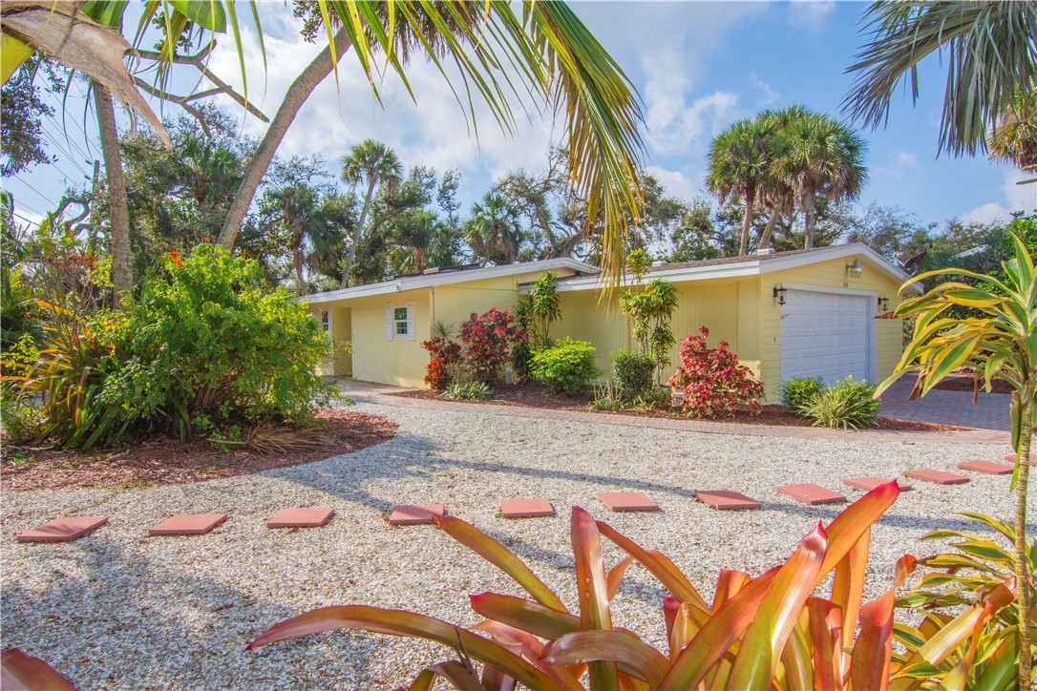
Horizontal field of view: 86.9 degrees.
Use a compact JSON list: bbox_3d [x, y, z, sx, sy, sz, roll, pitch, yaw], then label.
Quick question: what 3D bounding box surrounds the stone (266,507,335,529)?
[{"bbox_3d":[-1.751,1.401,4.432,0.400,0.045,0.400,0,2,-5],"label":"stone"}]

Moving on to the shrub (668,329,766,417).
[{"bbox_3d":[3.442,0.425,9.517,1.600,1.490,1.400,0,2,0],"label":"shrub"}]

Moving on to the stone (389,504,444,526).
[{"bbox_3d":[-0.850,1.438,4.640,0.406,0.042,0.406,-1,1,-4],"label":"stone"}]

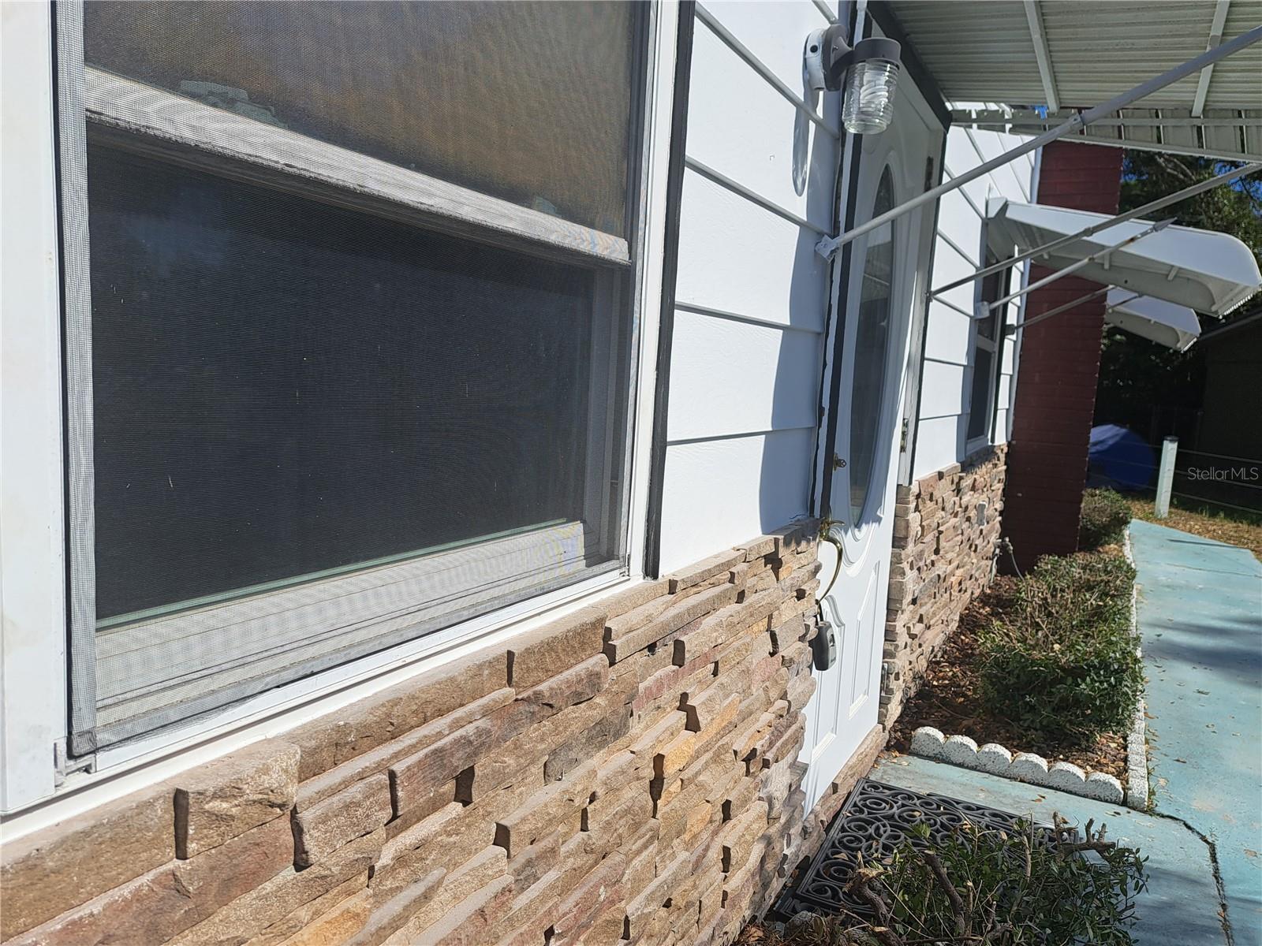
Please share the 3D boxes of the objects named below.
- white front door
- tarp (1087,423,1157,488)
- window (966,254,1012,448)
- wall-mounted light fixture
[{"bbox_3d":[0.683,-0.068,2.580,0.070,2.030,0.920,7,8,29],"label":"white front door"},{"bbox_3d":[6.605,-0.210,12.000,1.250,0.920,1.000,7,8,29],"label":"tarp"},{"bbox_3d":[1.724,-0.604,4.247,0.070,1.020,0.880,7,8,29],"label":"window"},{"bbox_3d":[0.425,-0.746,1.655,0.165,0.200,0.120,7,8,29],"label":"wall-mounted light fixture"}]

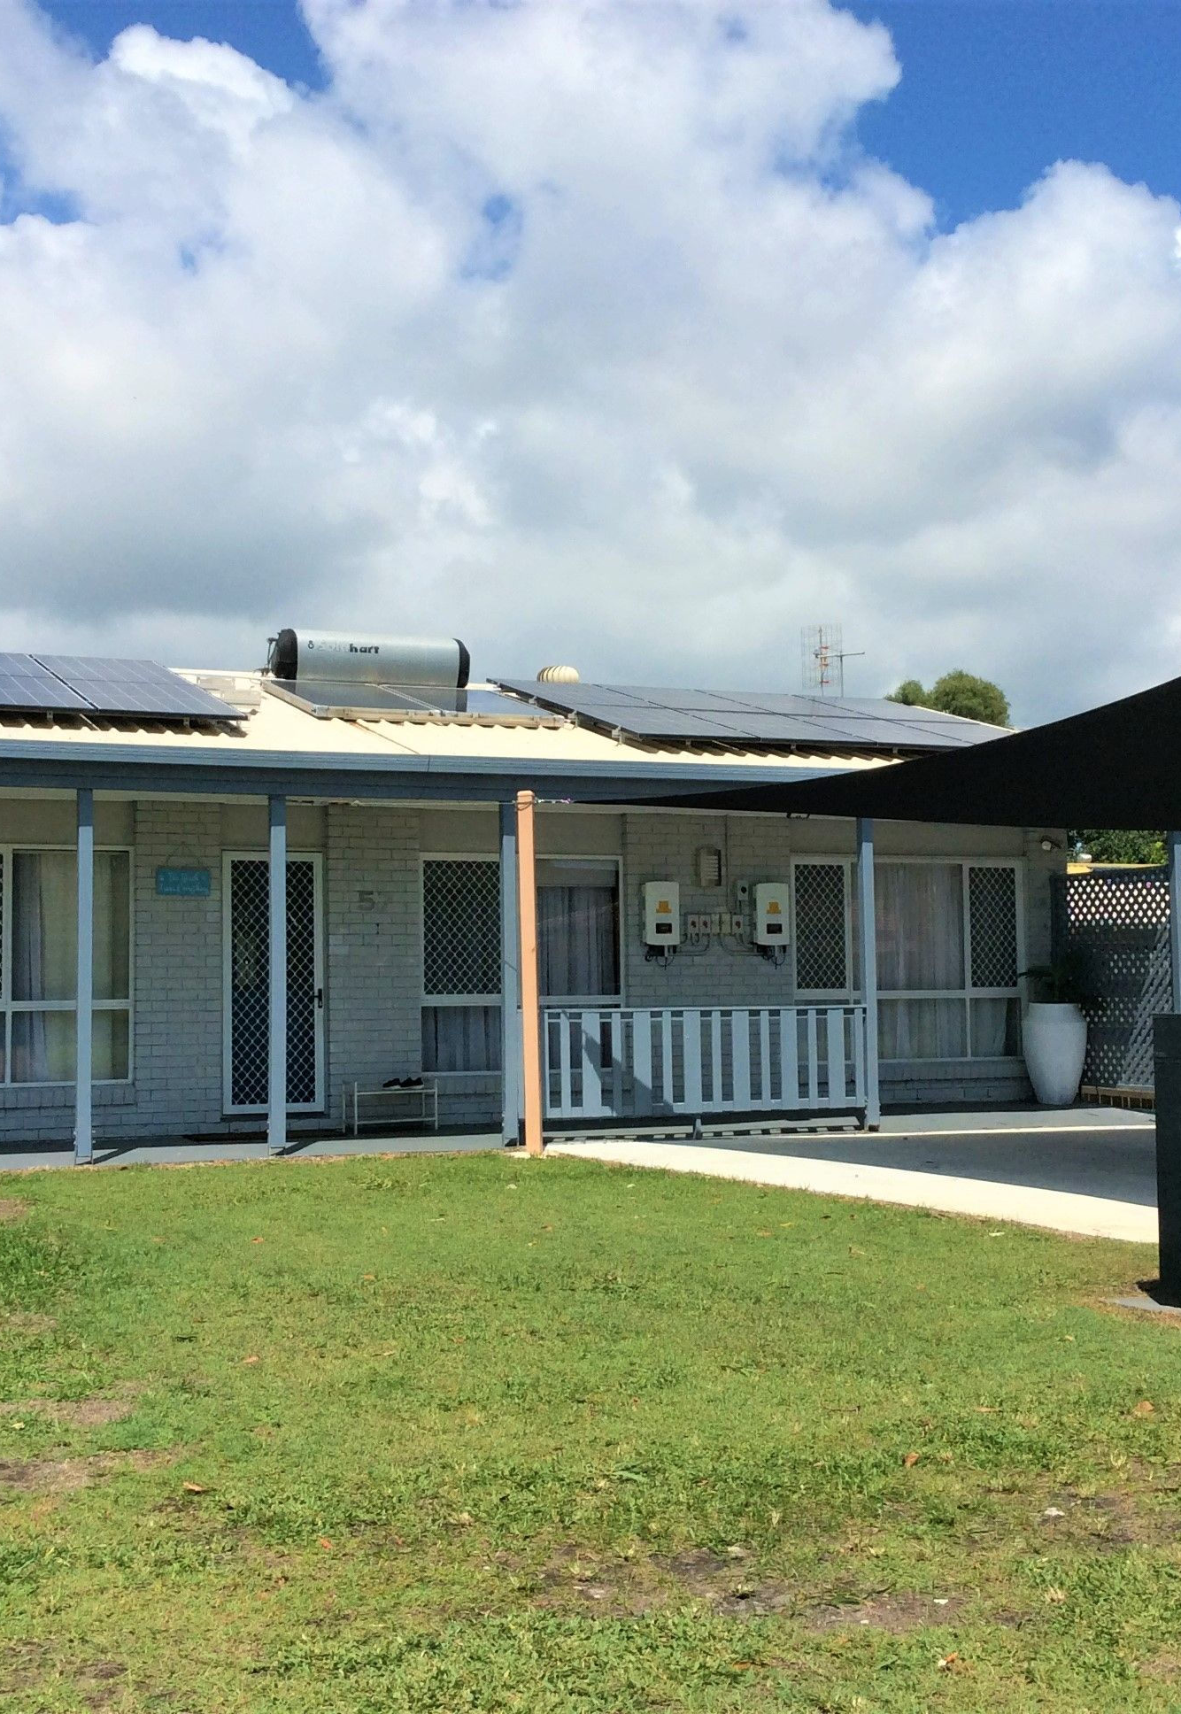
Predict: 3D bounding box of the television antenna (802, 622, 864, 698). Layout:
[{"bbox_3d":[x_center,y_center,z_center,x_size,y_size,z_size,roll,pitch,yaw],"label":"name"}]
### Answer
[{"bbox_3d":[2.724,-2.175,23.800,0.680,0.920,0.250,-2,-4,30],"label":"television antenna"}]

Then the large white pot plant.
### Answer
[{"bbox_3d":[4.187,1.540,19.039,0.640,1.351,0.620,0,-3,0],"label":"large white pot plant"}]

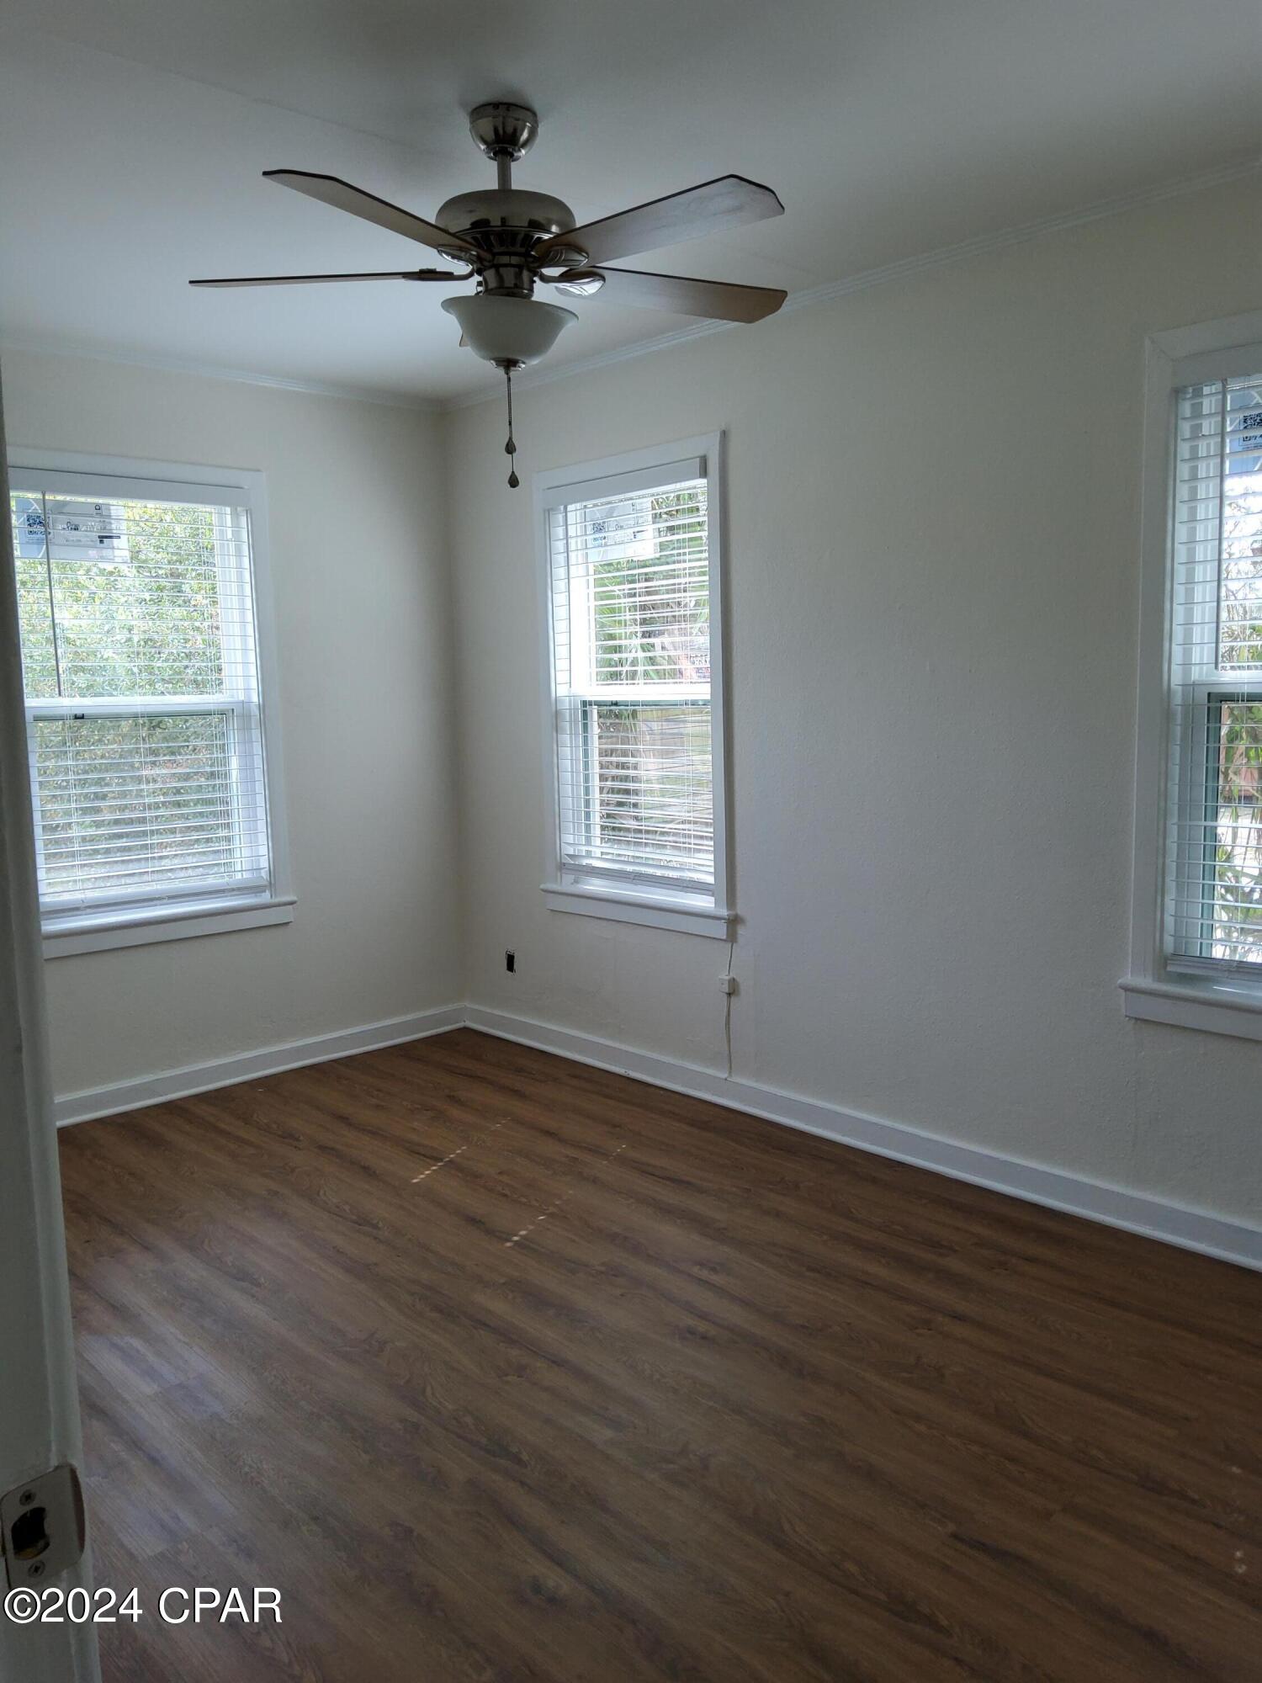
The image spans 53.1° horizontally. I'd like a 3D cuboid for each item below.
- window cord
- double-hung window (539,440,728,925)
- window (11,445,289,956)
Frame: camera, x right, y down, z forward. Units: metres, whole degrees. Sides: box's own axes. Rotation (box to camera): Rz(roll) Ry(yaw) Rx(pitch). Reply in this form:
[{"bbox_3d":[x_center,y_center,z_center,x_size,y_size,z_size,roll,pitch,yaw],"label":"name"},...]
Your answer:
[{"bbox_3d":[0.319,0.542,4.065,0.025,0.450,0.040,-8,10,-43],"label":"window cord"},{"bbox_3d":[-0.004,-0.495,4.273,0.120,1.575,0.930,-8,10,-43],"label":"double-hung window"},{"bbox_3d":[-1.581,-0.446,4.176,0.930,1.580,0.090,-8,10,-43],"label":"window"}]

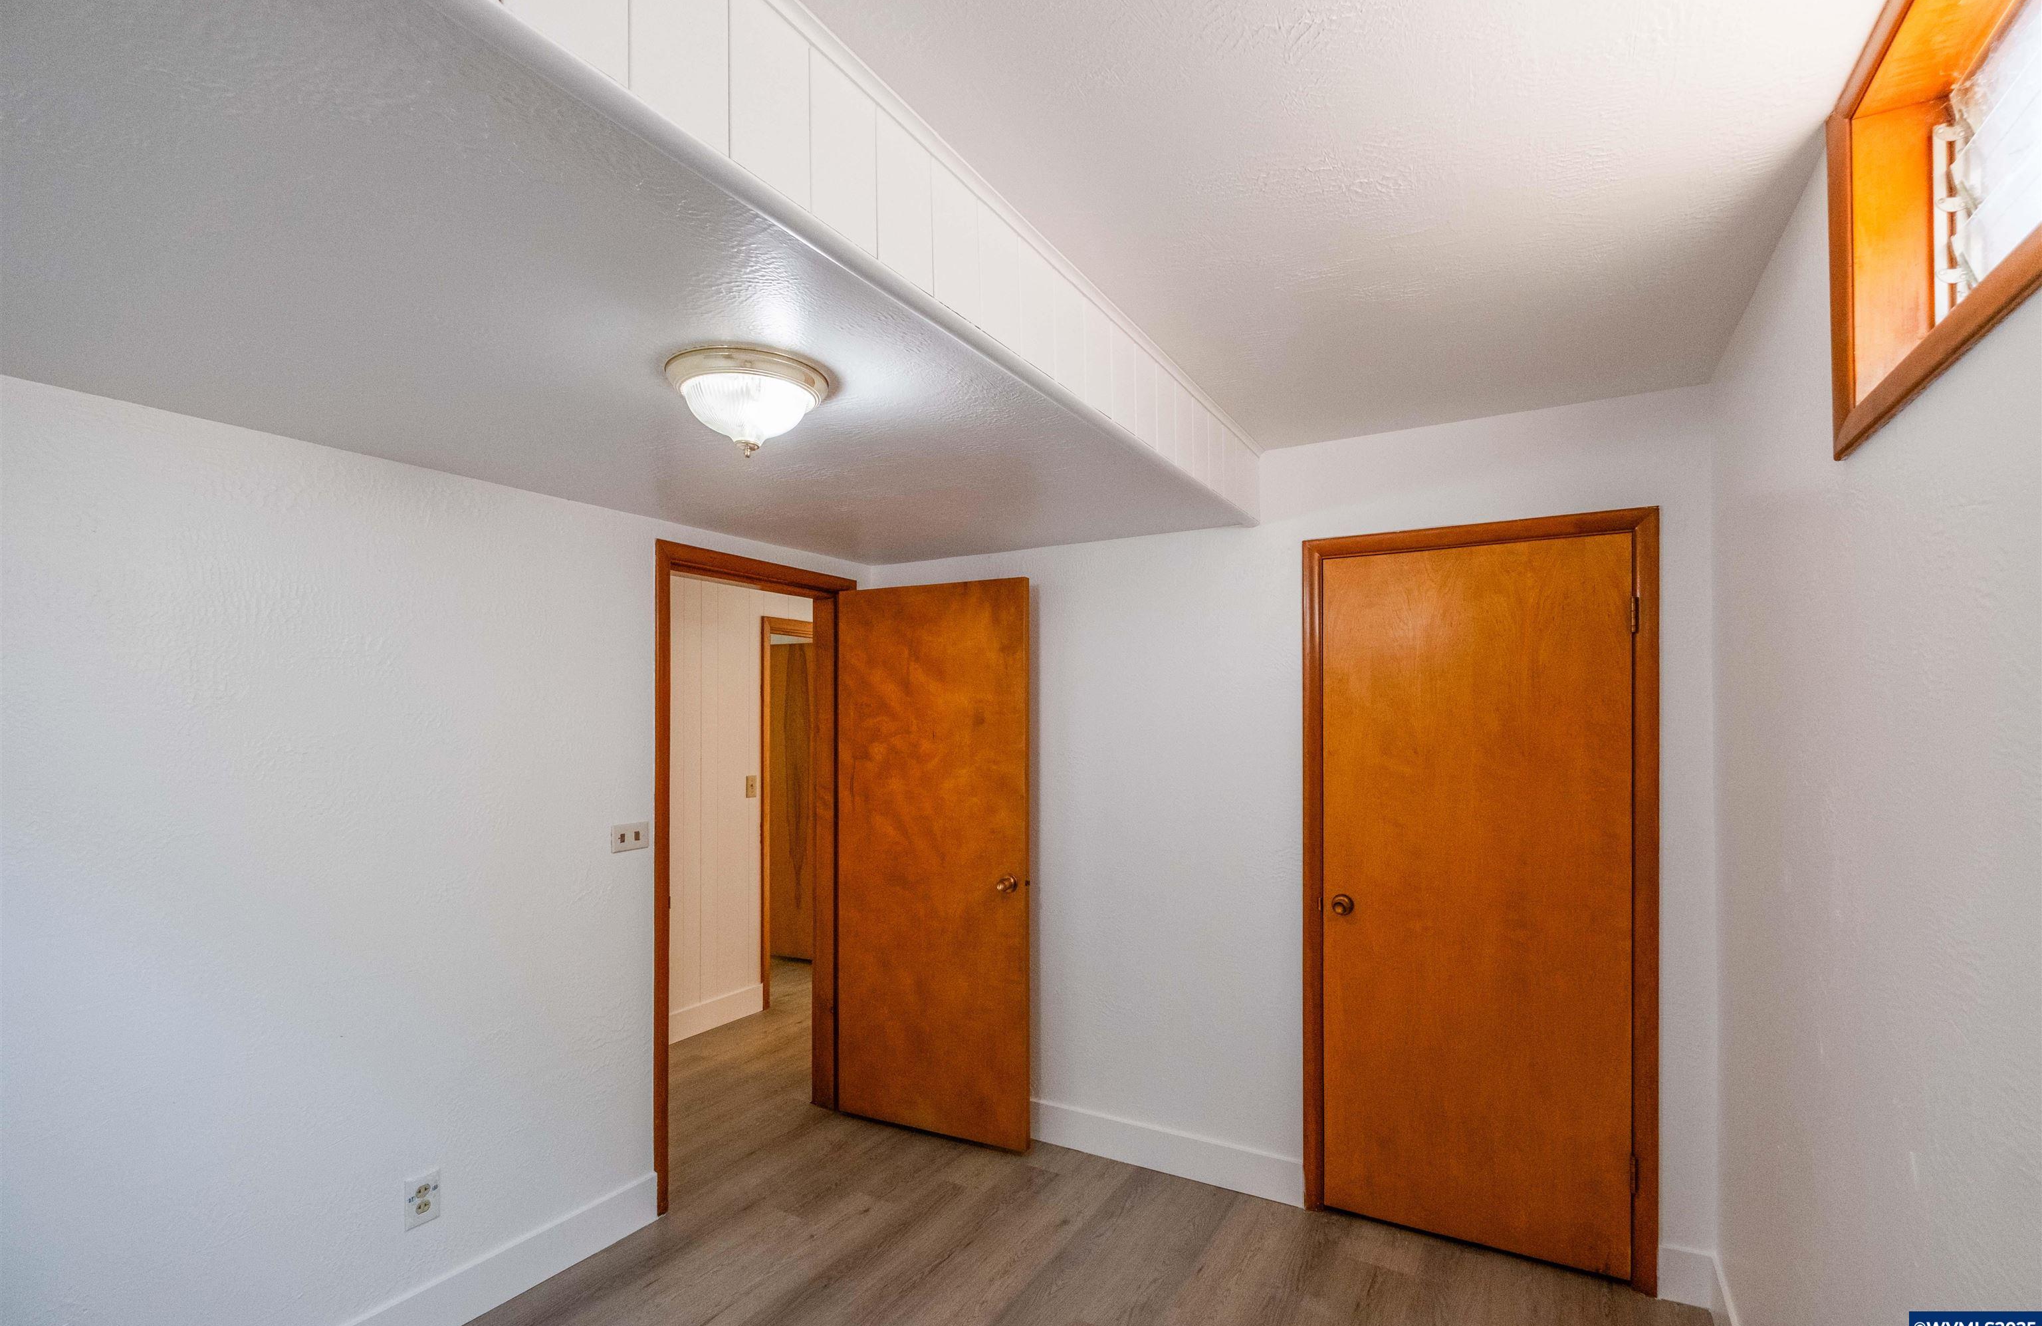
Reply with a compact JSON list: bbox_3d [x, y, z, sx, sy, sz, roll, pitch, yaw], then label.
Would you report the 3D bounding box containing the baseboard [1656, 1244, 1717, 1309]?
[{"bbox_3d":[1.754,1.620,2.243,0.108,0.143,0.016,-1,-2,27],"label":"baseboard"}]

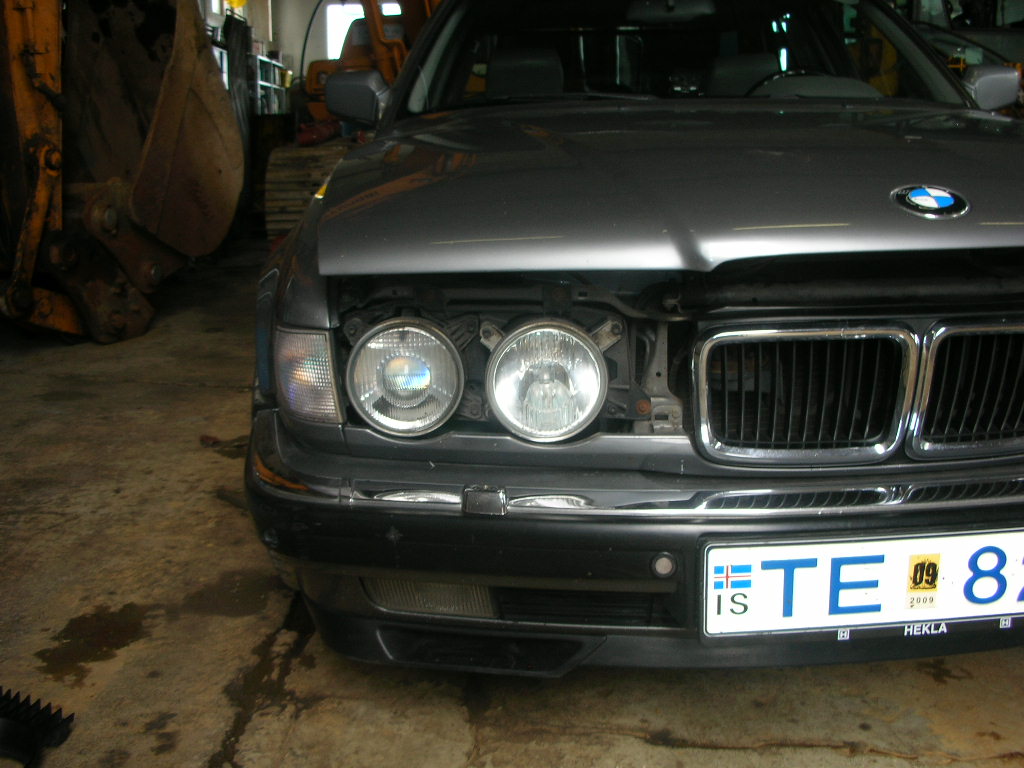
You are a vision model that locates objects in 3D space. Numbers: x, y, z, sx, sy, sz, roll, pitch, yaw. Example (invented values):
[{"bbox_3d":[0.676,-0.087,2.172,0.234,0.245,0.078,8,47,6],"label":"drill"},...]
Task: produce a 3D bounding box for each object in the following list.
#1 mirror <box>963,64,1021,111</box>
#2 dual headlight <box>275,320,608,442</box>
[{"bbox_3d":[1.335,-0.825,2.880,0.160,0.125,0.105,-2,15,-5],"label":"mirror"},{"bbox_3d":[-0.100,-0.010,1.405,0.455,0.160,0.180,0,15,0],"label":"dual headlight"}]

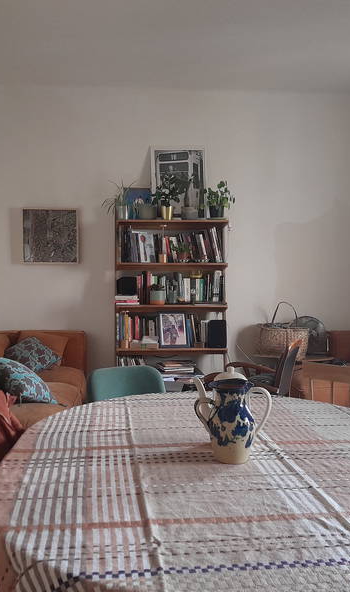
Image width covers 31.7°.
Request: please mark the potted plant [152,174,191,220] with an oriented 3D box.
[{"bbox_3d":[-0.058,-0.874,5.467,0.310,0.385,0.270,0,2,-6],"label":"potted plant"}]

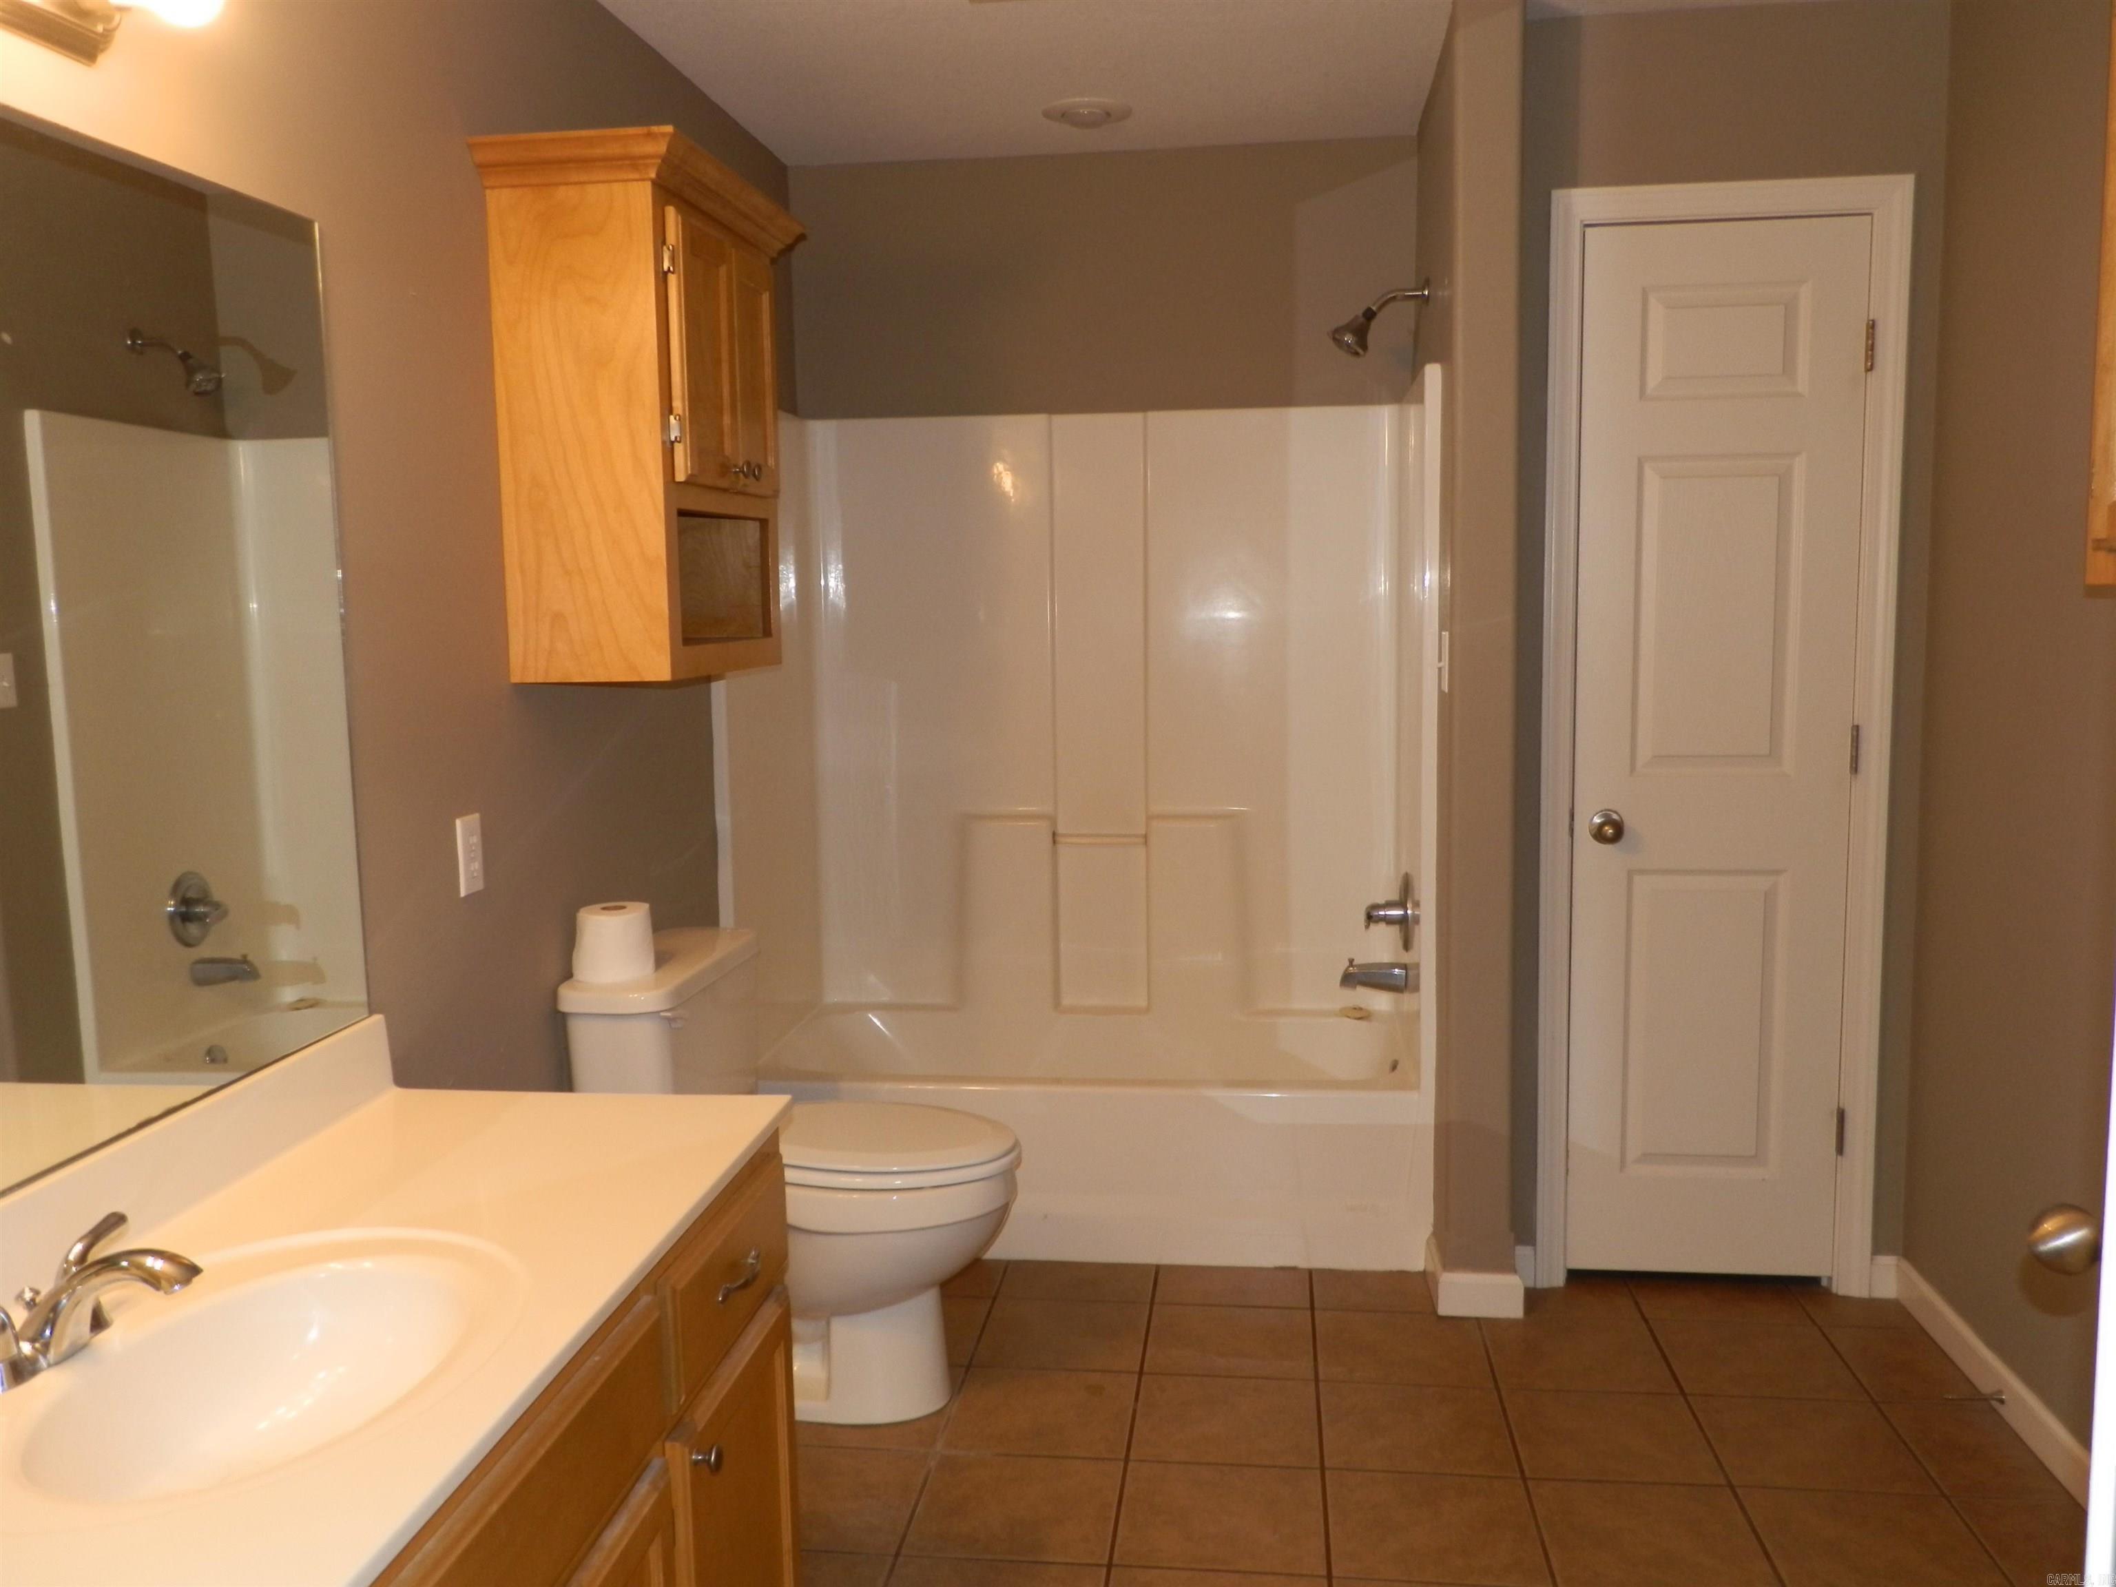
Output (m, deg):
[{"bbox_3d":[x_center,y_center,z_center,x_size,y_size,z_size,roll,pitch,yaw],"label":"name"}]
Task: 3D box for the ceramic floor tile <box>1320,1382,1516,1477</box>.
[{"bbox_3d":[0.597,1.060,2.856,0.308,0.010,0.308,0,6,7],"label":"ceramic floor tile"}]

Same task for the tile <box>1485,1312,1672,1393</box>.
[{"bbox_3d":[0.950,1.032,3.140,0.305,0.010,0.301,0,6,7],"label":"tile"}]

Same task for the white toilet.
[{"bbox_3d":[-0.419,0.670,2.994,0.700,0.773,0.500,0,6,7],"label":"white toilet"}]

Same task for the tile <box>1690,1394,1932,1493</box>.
[{"bbox_3d":[1.218,1.058,2.779,0.308,0.010,0.308,0,6,7],"label":"tile"}]

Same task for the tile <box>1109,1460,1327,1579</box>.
[{"bbox_3d":[0.248,1.094,2.586,0.308,0.010,0.308,0,6,7],"label":"tile"}]

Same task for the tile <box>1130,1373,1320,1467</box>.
[{"bbox_3d":[0.289,1.068,2.911,0.305,0.010,0.301,0,6,7],"label":"tile"}]

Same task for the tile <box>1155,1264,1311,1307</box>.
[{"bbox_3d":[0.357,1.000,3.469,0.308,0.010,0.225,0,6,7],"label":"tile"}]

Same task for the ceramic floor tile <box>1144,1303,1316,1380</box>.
[{"bbox_3d":[0.327,1.034,3.217,0.305,0.010,0.301,0,6,7],"label":"ceramic floor tile"}]

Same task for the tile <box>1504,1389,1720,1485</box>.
[{"bbox_3d":[0.907,1.059,2.818,0.308,0.010,0.308,0,6,7],"label":"tile"}]

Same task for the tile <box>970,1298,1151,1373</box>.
[{"bbox_3d":[0.015,1.036,3.256,0.305,0.010,0.301,0,6,7],"label":"tile"}]

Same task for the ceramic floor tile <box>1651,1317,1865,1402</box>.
[{"bbox_3d":[1.262,1.030,3.101,0.305,0.010,0.301,0,6,7],"label":"ceramic floor tile"}]

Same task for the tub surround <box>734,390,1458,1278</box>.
[{"bbox_3d":[0.067,0.035,3.865,1.495,1.840,0.740,0,6,7],"label":"tub surround"}]

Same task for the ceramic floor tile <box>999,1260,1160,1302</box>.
[{"bbox_3d":[0.047,1.007,3.516,0.305,0.010,0.206,0,6,7],"label":"ceramic floor tile"}]

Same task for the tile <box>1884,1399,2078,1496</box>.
[{"bbox_3d":[1.476,1.063,2.763,0.187,0.010,0.301,0,6,7],"label":"tile"}]

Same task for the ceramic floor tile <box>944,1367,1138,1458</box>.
[{"bbox_3d":[-0.025,1.062,2.934,0.308,0.010,0.308,0,6,7],"label":"ceramic floor tile"}]

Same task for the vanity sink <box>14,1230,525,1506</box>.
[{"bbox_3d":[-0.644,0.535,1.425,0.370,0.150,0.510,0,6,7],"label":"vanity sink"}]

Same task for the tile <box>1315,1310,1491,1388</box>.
[{"bbox_3d":[0.635,1.027,3.165,0.308,0.010,0.308,0,6,7],"label":"tile"}]

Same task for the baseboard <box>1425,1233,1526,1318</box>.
[{"bbox_3d":[0.829,0.954,3.409,0.165,0.091,0.226,0,6,7],"label":"baseboard"}]

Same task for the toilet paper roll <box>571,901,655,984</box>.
[{"bbox_3d":[-0.733,0.248,2.845,0.120,0.108,0.120,-1,6,0],"label":"toilet paper roll"}]

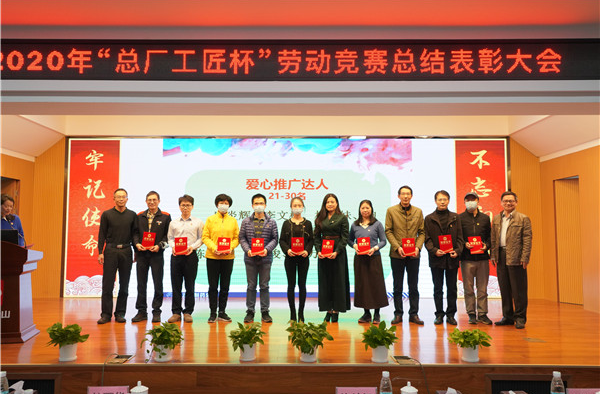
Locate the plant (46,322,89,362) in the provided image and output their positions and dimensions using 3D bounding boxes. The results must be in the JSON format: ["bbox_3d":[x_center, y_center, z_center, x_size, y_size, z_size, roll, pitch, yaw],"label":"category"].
[{"bbox_3d":[-2.182,1.363,4.408,0.402,0.336,0.381,0,-4,0],"label":"plant"}]

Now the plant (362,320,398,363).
[{"bbox_3d":[0.760,1.351,4.389,0.347,0.357,0.354,0,-4,0],"label":"plant"}]

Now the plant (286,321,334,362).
[{"bbox_3d":[0.098,1.349,4.392,0.446,0.361,0.403,0,-4,0],"label":"plant"}]

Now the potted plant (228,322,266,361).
[{"bbox_3d":[-0.490,1.363,4.421,0.360,0.338,0.360,0,-4,0],"label":"potted plant"}]

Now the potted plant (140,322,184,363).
[{"bbox_3d":[-1.293,1.359,4.401,0.409,0.343,0.385,0,-4,0],"label":"potted plant"}]

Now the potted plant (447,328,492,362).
[{"bbox_3d":[1.604,1.388,4.396,0.420,0.284,0.390,0,-4,0],"label":"potted plant"}]

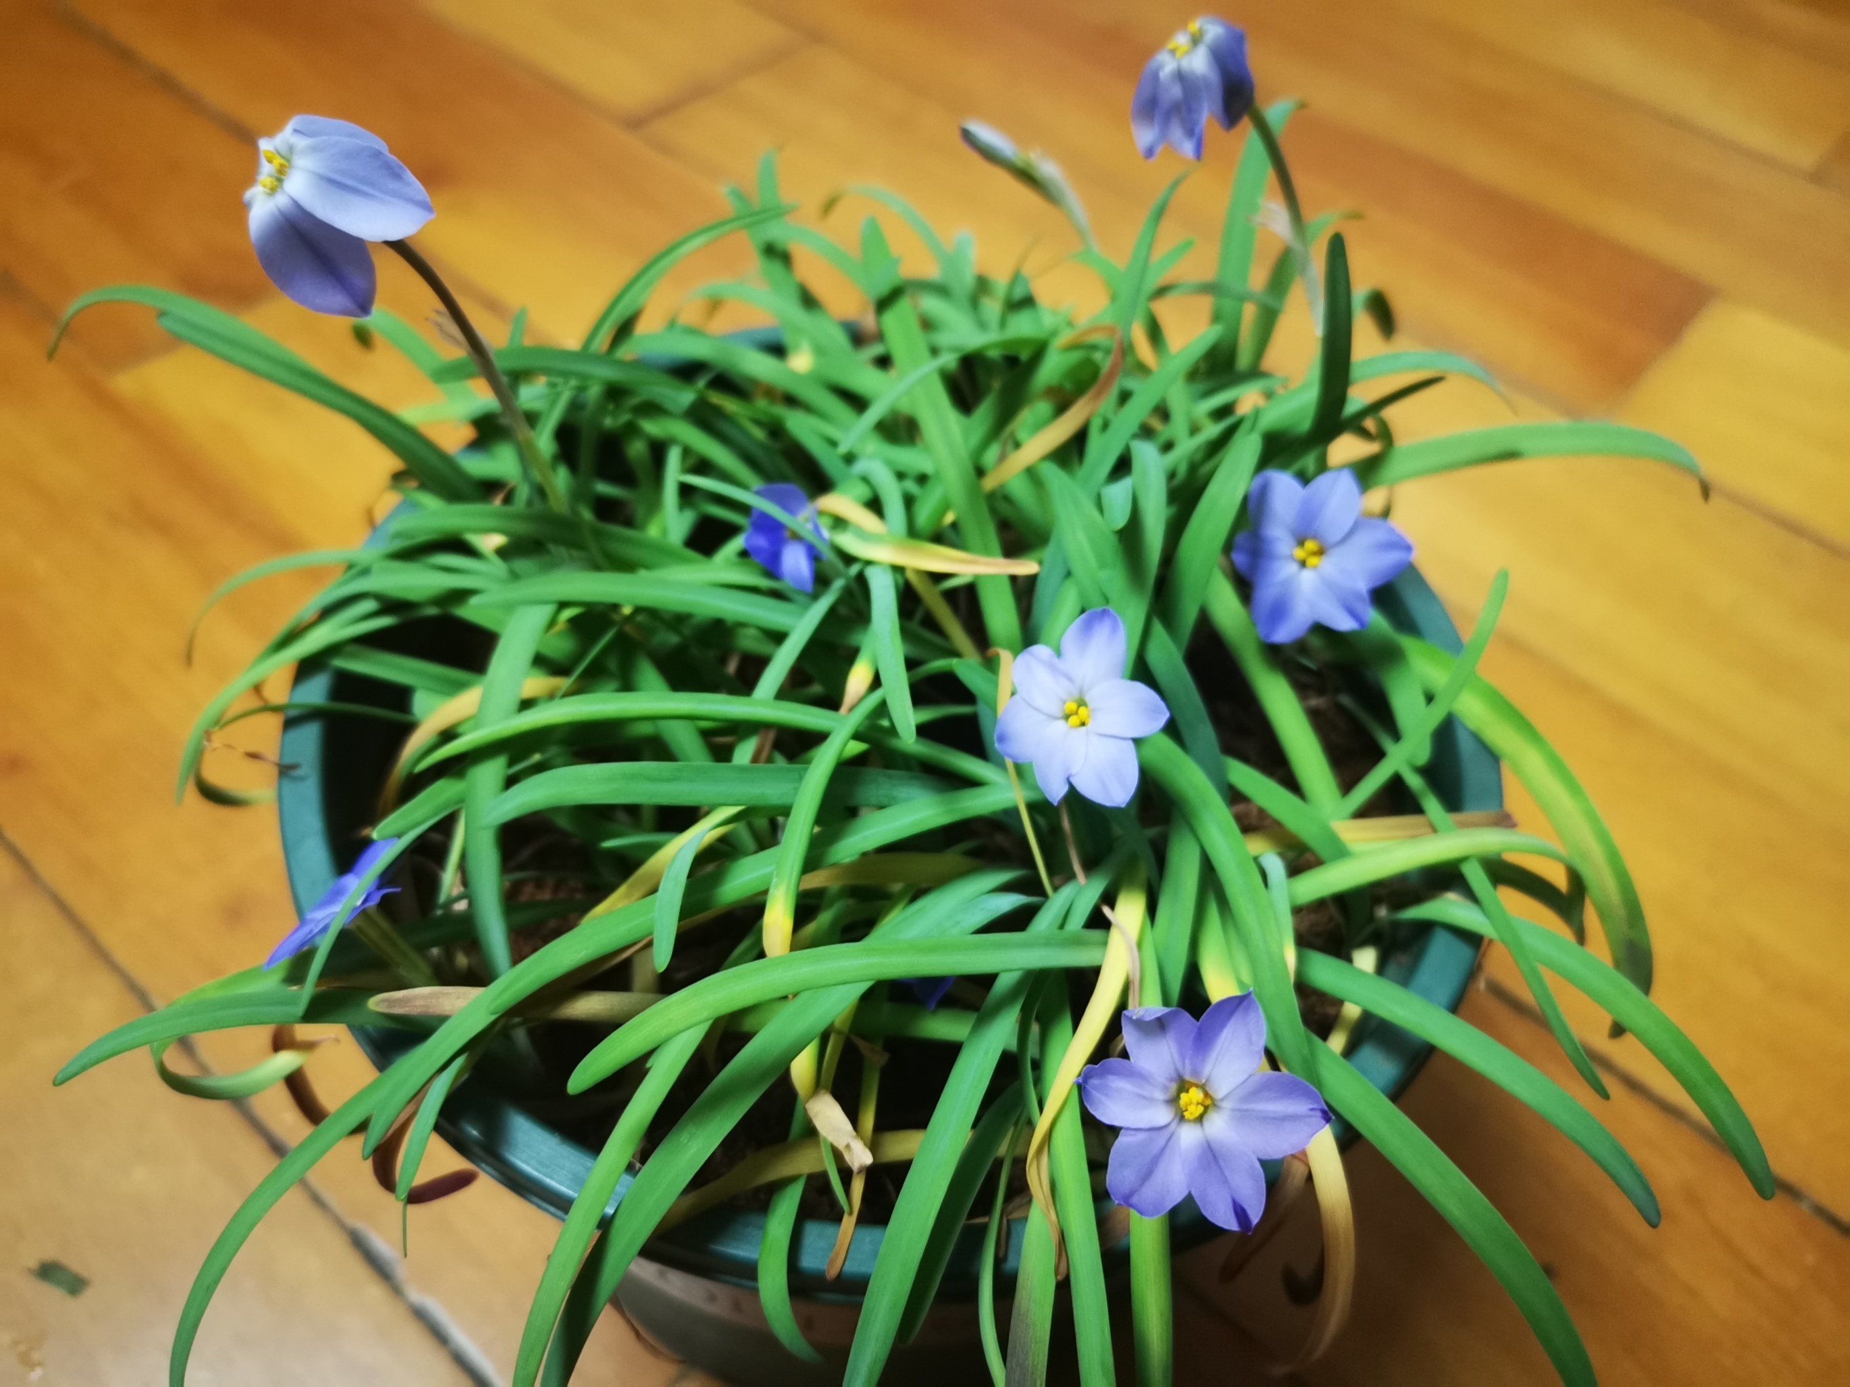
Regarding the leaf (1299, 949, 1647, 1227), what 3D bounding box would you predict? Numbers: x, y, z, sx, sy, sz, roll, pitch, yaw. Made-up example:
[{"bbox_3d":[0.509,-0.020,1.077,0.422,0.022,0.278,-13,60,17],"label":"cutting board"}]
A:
[{"bbox_3d":[0.083,0.057,0.209,0.065,0.017,0.008,35,55,5],"label":"leaf"}]

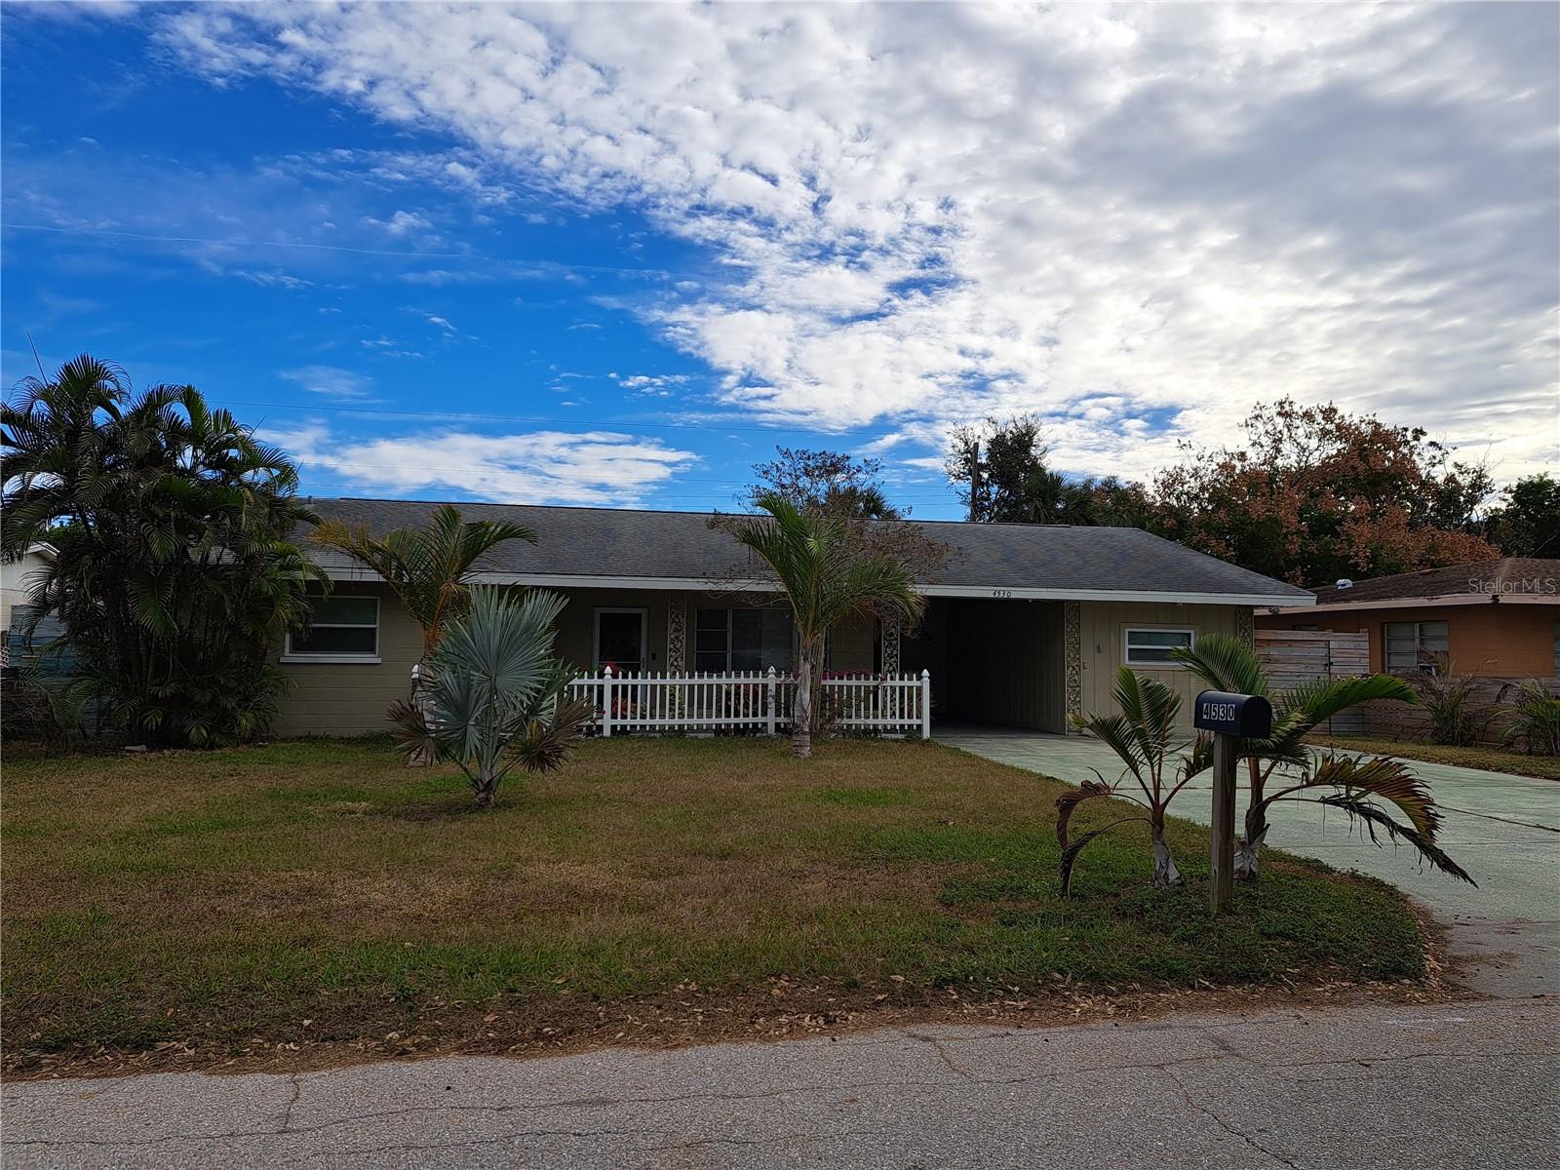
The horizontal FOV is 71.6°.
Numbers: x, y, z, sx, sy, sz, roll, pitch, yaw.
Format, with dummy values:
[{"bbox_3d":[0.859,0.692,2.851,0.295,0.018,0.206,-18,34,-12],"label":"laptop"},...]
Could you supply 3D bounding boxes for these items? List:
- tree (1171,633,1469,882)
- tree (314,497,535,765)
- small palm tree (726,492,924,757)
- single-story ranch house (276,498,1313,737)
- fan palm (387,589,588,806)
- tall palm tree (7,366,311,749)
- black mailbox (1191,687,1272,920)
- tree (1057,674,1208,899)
[{"bbox_3d":[3.361,1.083,6.704,1.800,1.520,1.500,2,-4,-11],"label":"tree"},{"bbox_3d":[-4.179,0.599,12.559,2.500,2.990,2.300,2,-4,-11],"label":"tree"},{"bbox_3d":[0.583,0.546,14.344,2.500,3.460,2.400,2,-4,-11],"label":"small palm tree"},{"bbox_3d":[-0.954,0.579,22.649,18.700,4.360,11.400,2,-4,-11],"label":"single-story ranch house"},{"bbox_3d":[-2.546,0.982,9.363,1.700,1.870,1.650,2,-4,-11],"label":"fan palm"},{"bbox_3d":[-8.636,-0.500,14.838,4.000,5.320,3.700,2,-4,-11],"label":"tall palm tree"},{"bbox_3d":[2.576,1.243,6.161,0.180,1.260,0.510,1,-4,-7],"label":"black mailbox"},{"bbox_3d":[2.117,1.163,6.460,0.850,1.300,0.950,2,-4,-11],"label":"tree"}]

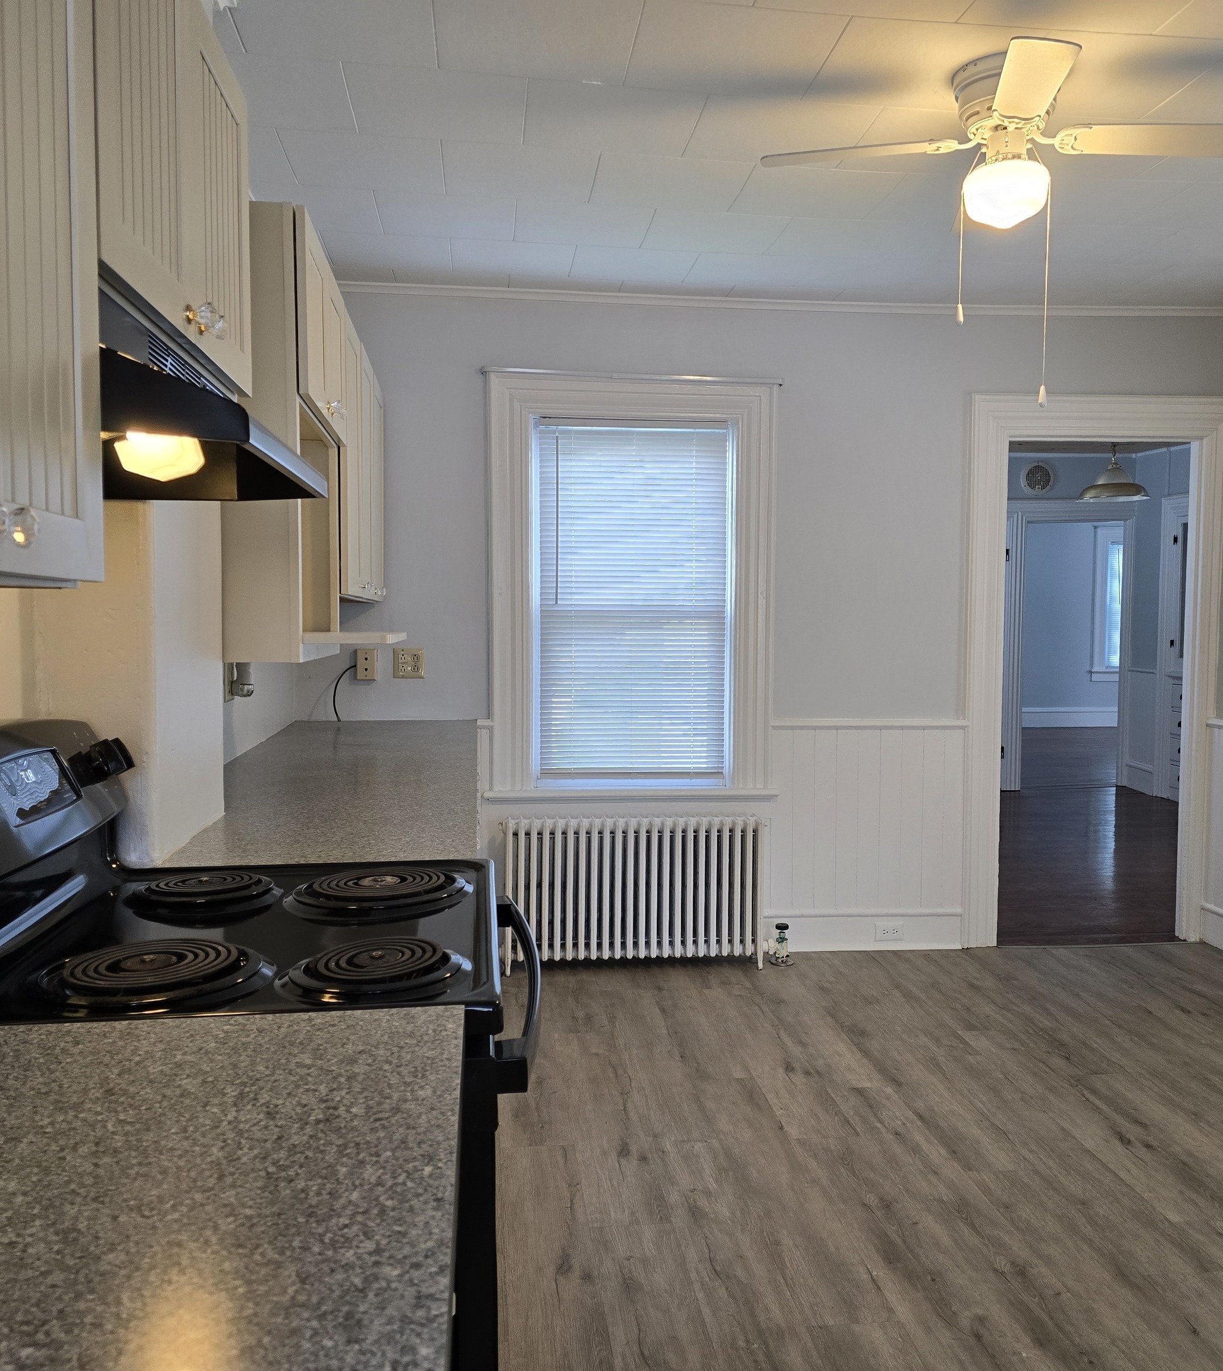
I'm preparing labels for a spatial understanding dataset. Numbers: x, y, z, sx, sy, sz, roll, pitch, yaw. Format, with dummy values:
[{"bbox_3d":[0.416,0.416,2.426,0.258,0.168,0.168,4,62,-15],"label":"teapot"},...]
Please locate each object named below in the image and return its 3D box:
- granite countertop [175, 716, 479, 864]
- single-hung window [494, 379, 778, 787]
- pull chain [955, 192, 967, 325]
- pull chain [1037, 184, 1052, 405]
[{"bbox_3d":[-0.706,0.236,3.265,0.692,0.040,2.585,0,4,-6],"label":"granite countertop"},{"bbox_3d":[0.080,-0.373,4.639,1.109,1.589,0.110,0,4,-6],"label":"single-hung window"},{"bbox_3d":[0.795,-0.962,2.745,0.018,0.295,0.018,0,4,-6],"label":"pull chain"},{"bbox_3d":[0.992,-0.887,2.771,0.018,0.492,0.018,0,4,-6],"label":"pull chain"}]

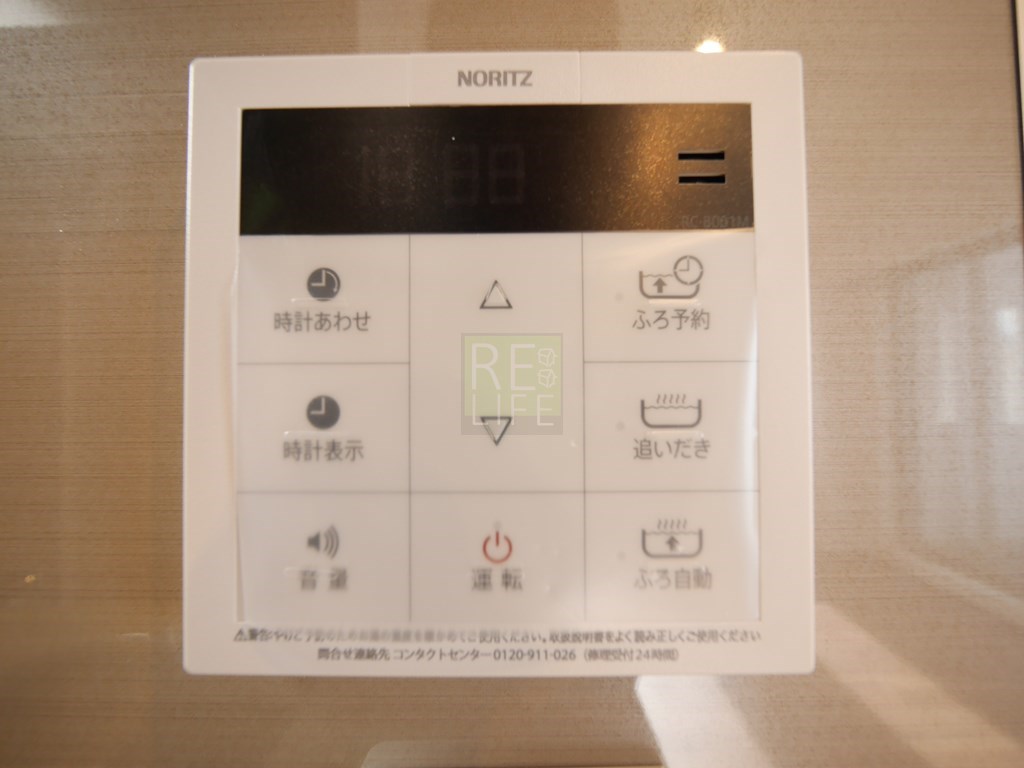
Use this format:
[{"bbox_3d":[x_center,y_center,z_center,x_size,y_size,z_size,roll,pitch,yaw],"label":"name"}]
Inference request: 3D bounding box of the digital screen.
[{"bbox_3d":[-0.003,-0.042,0.084,0.100,0.025,0.006,0,-1,0],"label":"digital screen"}]

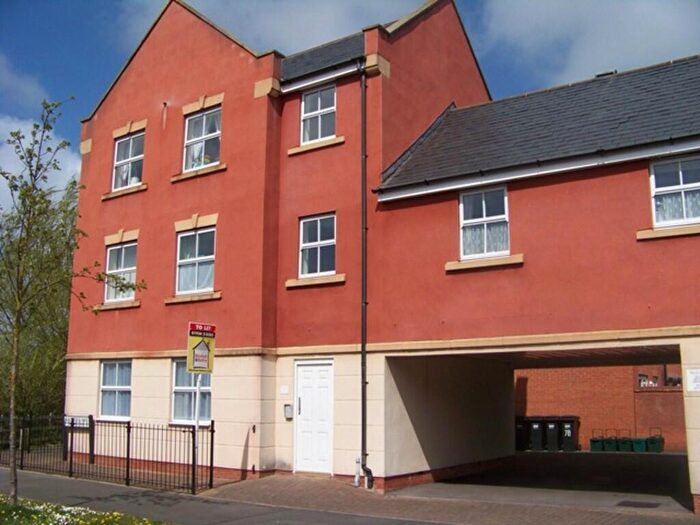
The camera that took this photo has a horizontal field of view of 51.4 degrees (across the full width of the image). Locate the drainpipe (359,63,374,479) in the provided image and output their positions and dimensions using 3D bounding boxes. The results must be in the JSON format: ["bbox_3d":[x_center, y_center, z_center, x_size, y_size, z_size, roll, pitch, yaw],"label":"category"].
[{"bbox_3d":[0.274,0.086,13.694,0.130,8.000,0.130,-7,-13,31],"label":"drainpipe"}]

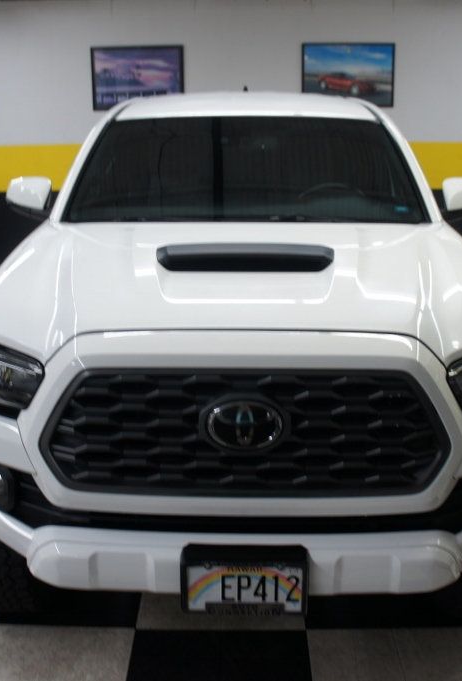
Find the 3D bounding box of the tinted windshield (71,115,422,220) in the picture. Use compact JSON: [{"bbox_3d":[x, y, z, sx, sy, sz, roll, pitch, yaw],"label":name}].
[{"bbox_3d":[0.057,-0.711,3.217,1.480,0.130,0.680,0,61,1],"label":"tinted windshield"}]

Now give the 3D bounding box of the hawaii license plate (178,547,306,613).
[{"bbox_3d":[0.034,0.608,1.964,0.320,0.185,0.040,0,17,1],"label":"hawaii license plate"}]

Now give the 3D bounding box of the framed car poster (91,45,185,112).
[{"bbox_3d":[-0.975,-2.774,8.122,0.950,0.635,0.030,0,17,1],"label":"framed car poster"}]

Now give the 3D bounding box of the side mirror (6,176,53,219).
[{"bbox_3d":[-0.868,-0.619,3.326,0.215,0.180,0.150,0,17,1],"label":"side mirror"}]

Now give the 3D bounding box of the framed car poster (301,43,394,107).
[{"bbox_3d":[1.232,-2.783,8.078,0.950,0.635,0.030,0,17,1],"label":"framed car poster"}]

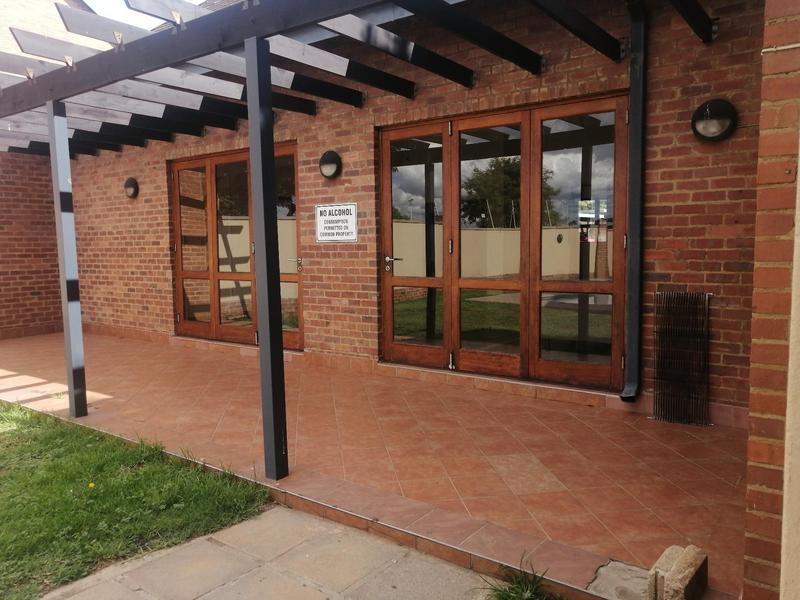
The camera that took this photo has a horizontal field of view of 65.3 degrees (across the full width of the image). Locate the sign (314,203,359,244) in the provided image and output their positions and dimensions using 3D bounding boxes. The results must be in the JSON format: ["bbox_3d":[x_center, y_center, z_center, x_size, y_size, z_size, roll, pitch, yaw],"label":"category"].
[{"bbox_3d":[-0.702,-0.836,6.747,0.597,0.404,0.020,3,7,36],"label":"sign"}]

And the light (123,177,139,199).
[{"bbox_3d":[-3.866,-1.615,8.947,0.295,0.295,0.090,3,7,36],"label":"light"}]

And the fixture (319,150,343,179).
[{"bbox_3d":[-0.756,-1.452,6.673,0.295,0.295,0.090,3,7,36],"label":"fixture"}]

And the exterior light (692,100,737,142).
[{"bbox_3d":[2.248,-1.293,4.476,0.295,0.295,0.090,3,7,36],"label":"exterior light"}]

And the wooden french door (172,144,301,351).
[{"bbox_3d":[-2.082,-0.647,7.925,2.510,2.405,0.100,3,7,36],"label":"wooden french door"}]

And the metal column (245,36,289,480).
[{"bbox_3d":[-0.791,-0.200,3.735,0.102,2.607,0.100,3,7,36],"label":"metal column"}]

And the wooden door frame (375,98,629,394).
[{"bbox_3d":[0.833,-0.482,5.794,2.515,2.449,0.100,3,7,36],"label":"wooden door frame"}]

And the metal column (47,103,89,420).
[{"bbox_3d":[-2.752,-0.304,5.180,0.095,2.599,0.100,3,7,36],"label":"metal column"}]

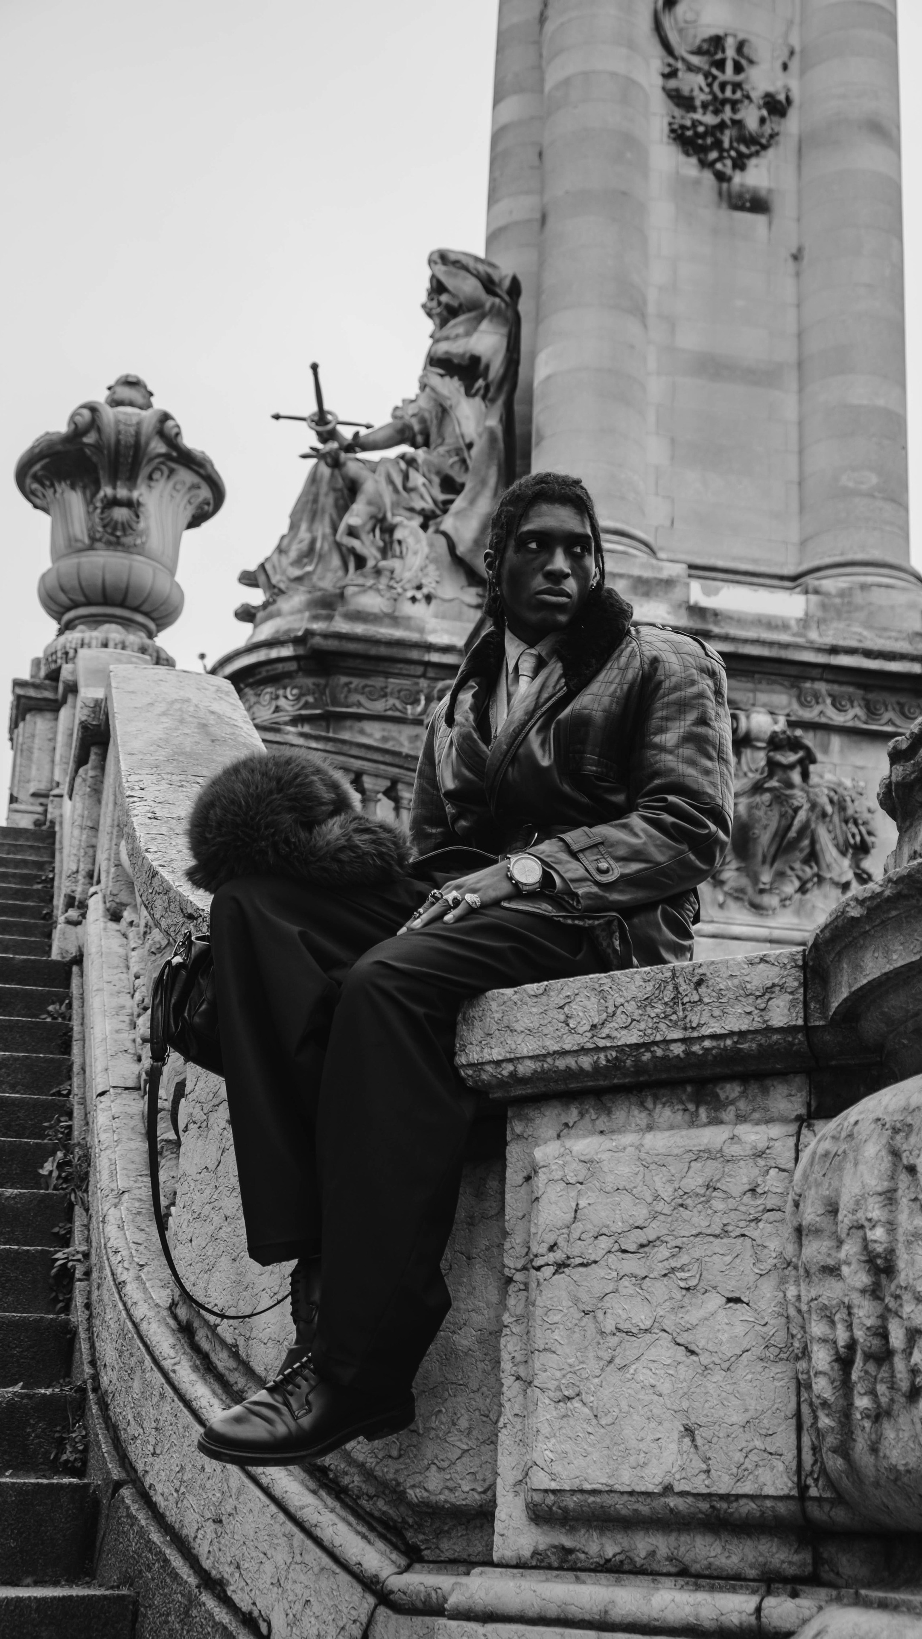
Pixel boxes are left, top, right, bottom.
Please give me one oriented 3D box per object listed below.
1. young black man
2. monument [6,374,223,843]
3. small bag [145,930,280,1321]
[{"bbox_3d":[0.010,0.152,3.126,0.880,1.520,0.620,16,-22,-39],"label":"young black man"},{"bbox_3d":[-1.834,-1.064,11.152,1.100,2.750,1.100,5,-18,-10],"label":"monument"},{"bbox_3d":[-0.310,0.436,3.097,0.270,0.550,0.150,8,-18,-20],"label":"small bag"}]

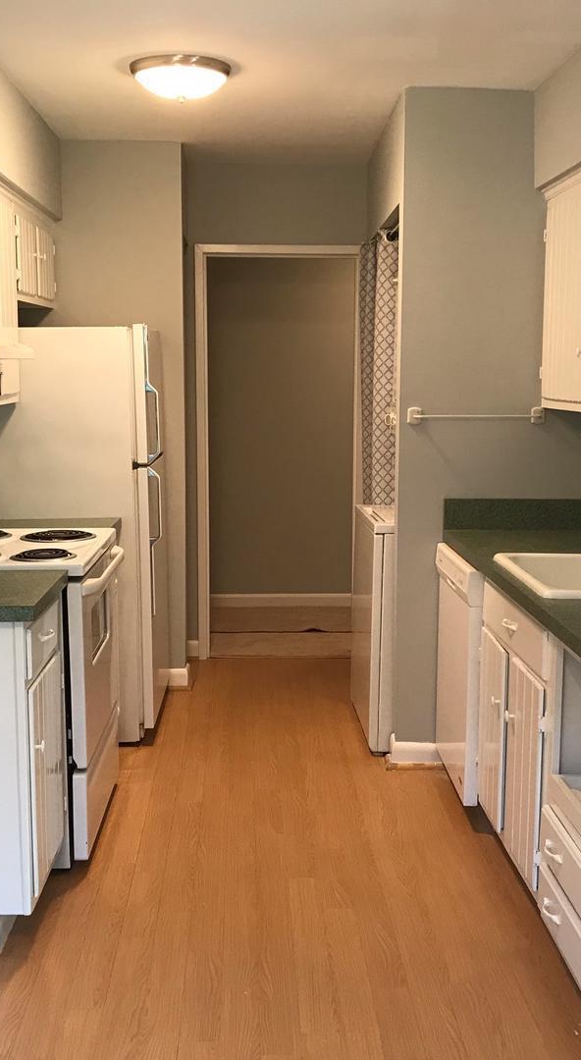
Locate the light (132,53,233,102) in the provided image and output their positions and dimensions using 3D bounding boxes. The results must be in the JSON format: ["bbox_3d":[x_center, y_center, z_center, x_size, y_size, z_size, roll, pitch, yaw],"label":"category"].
[{"bbox_3d":[-0.352,-1.444,3.714,0.330,0.115,0.330,0,8,-2],"label":"light"}]

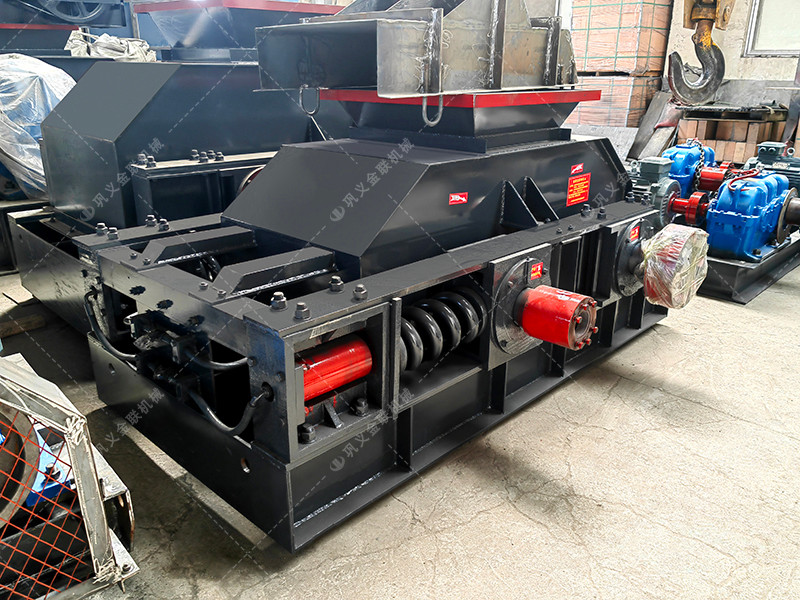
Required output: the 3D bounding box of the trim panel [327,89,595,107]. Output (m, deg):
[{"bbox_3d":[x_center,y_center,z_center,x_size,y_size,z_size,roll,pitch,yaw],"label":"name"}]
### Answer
[{"bbox_3d":[0.247,-0.807,2.465,0.751,0.038,0.834,18,26,41],"label":"trim panel"}]

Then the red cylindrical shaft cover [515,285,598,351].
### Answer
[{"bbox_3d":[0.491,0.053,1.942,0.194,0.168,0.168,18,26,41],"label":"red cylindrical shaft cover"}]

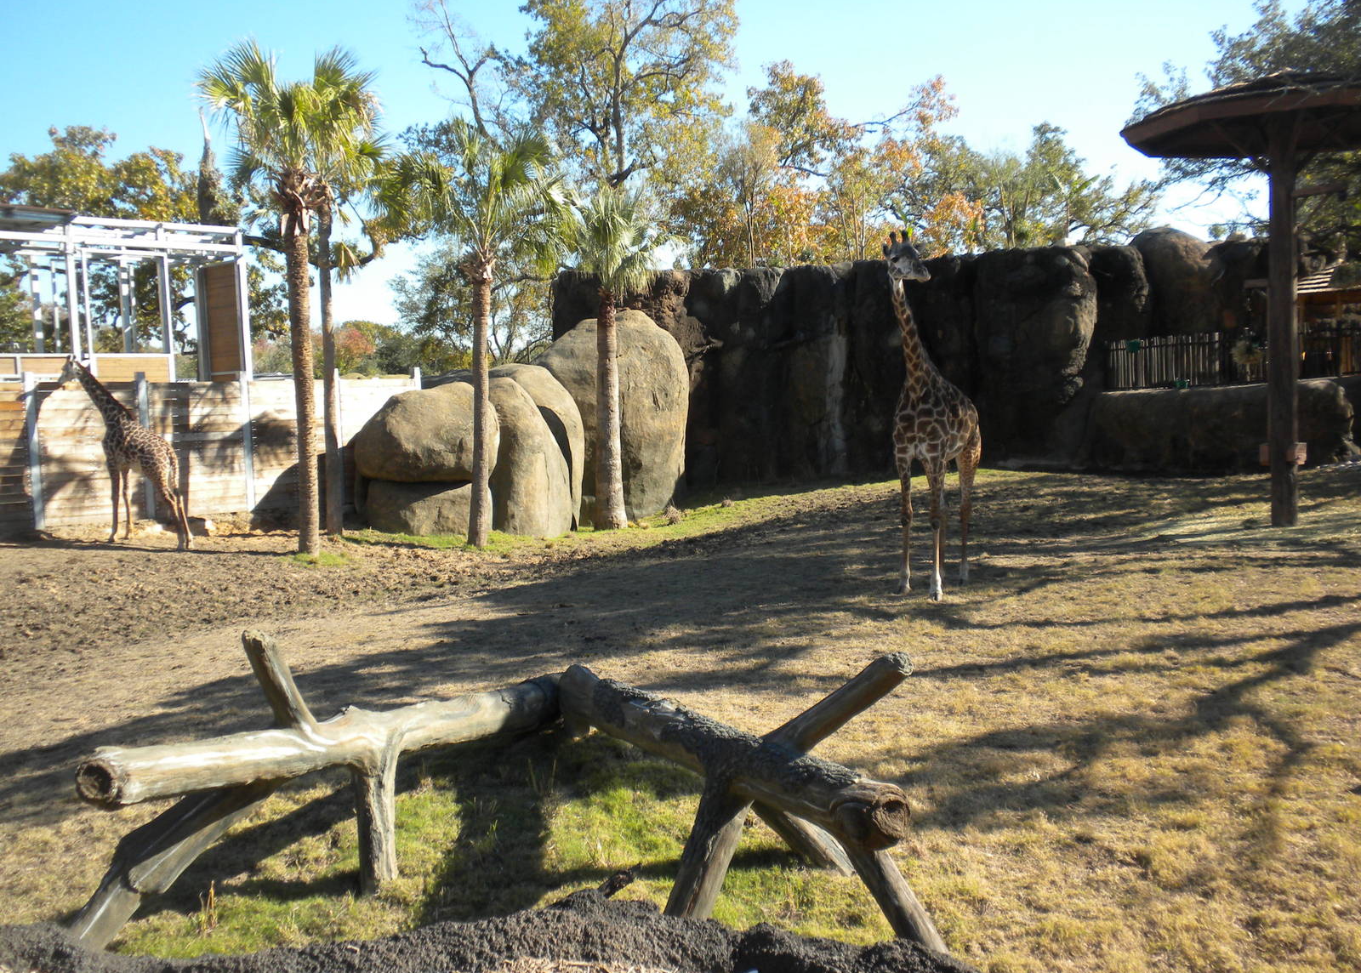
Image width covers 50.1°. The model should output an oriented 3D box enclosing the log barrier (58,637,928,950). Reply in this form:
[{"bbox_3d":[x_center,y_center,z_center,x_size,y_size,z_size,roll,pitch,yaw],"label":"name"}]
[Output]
[{"bbox_3d":[-0.568,1.406,7.436,4.000,1.250,2.150,-1,4,16],"label":"log barrier"}]

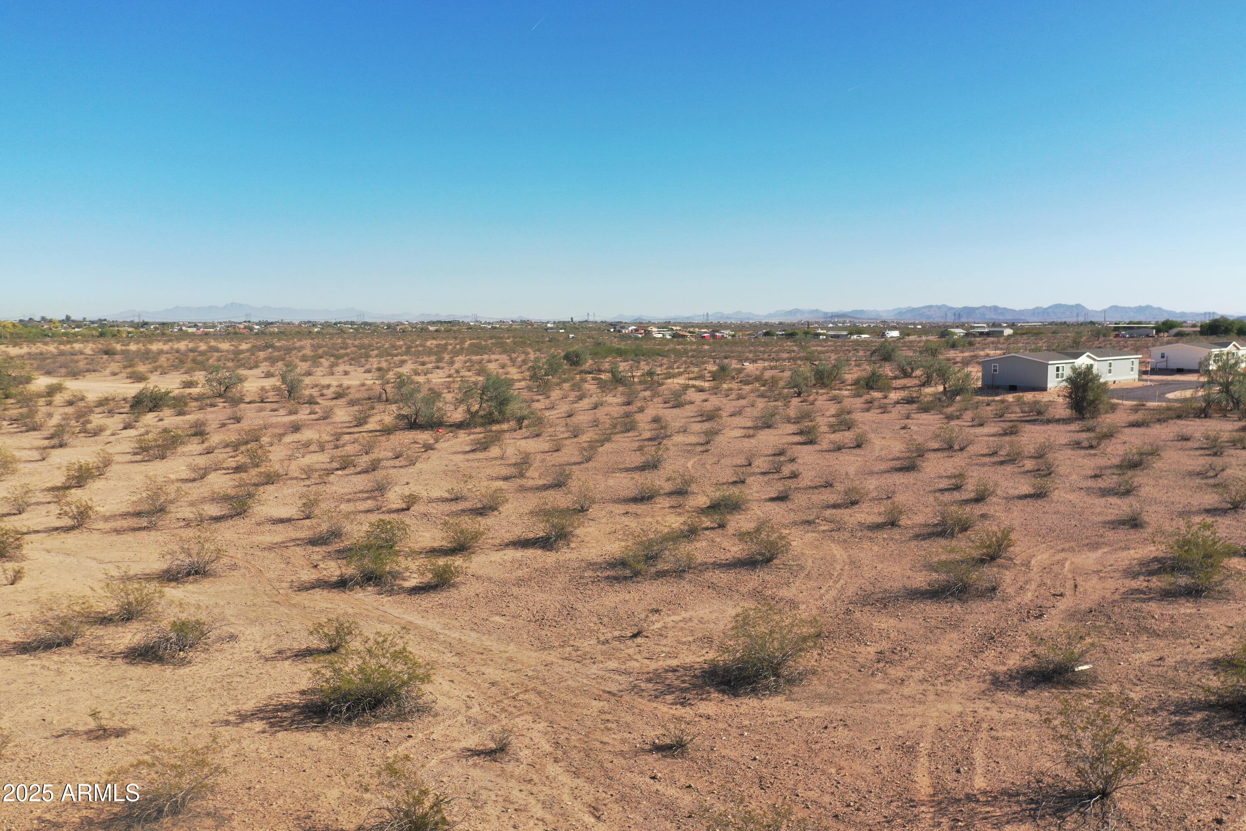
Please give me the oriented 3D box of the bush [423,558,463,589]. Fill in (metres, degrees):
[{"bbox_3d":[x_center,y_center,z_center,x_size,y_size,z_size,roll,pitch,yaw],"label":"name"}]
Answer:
[{"bbox_3d":[-5.446,4.749,29.267,1.147,0.754,1.032,-1,6,-11],"label":"bush"}]

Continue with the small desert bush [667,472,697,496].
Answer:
[{"bbox_3d":[2.716,3.124,44.272,1.311,1.017,1.180,0,6,4],"label":"small desert bush"}]

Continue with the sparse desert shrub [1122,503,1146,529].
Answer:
[{"bbox_3d":[19.117,3.696,36.144,0.756,0.829,0.718,3,6,28],"label":"sparse desert shrub"}]

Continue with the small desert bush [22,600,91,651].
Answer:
[{"bbox_3d":[-13.515,5.015,23.153,1.456,1.079,1.339,0,6,0],"label":"small desert bush"}]

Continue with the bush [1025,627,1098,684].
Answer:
[{"bbox_3d":[9.903,5.360,21.808,1.564,1.014,1.408,3,6,25],"label":"bush"}]

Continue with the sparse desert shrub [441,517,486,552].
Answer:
[{"bbox_3d":[-5.430,4.037,32.986,1.474,1.099,1.356,0,6,0],"label":"sparse desert shrub"}]

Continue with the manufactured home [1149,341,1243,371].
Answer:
[{"bbox_3d":[87.741,-8.925,144.692,24.139,4.053,8.401,-5,8,-41],"label":"manufactured home"}]

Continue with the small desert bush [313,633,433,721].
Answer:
[{"bbox_3d":[-4.976,5.169,19.286,2.352,1.531,2.164,0,6,0],"label":"small desert bush"}]

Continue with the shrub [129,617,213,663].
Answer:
[{"bbox_3d":[-10.883,5.318,23.284,1.914,0.807,1.723,-3,6,-26],"label":"shrub"}]

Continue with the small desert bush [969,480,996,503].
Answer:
[{"bbox_3d":[15.426,3.260,41.635,1.070,0.951,0.985,0,6,0],"label":"small desert bush"}]

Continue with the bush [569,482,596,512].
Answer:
[{"bbox_3d":[-1.633,3.237,39.111,1.079,1.167,1.025,0,6,-2],"label":"bush"}]

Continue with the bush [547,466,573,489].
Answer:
[{"bbox_3d":[-3.025,2.942,46.275,1.194,0.983,1.074,0,6,-4],"label":"bush"}]

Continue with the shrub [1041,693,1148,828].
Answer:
[{"bbox_3d":[7.546,5.295,15.395,1.505,1.673,1.430,3,6,27],"label":"shrub"}]

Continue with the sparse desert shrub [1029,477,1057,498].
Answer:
[{"bbox_3d":[18.518,3.200,42.790,1.159,0.844,1.066,0,6,0],"label":"sparse desert shrub"}]

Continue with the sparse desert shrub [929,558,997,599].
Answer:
[{"bbox_3d":[9.665,4.601,27.645,1.798,1.024,1.654,0,6,0],"label":"sparse desert shrub"}]

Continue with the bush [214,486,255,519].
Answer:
[{"bbox_3d":[-15.570,3.505,38.894,1.630,1.037,1.304,0,6,0],"label":"bush"}]

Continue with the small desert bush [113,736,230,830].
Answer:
[{"bbox_3d":[-7.087,5.758,15.113,1.693,1.192,1.355,0,6,0],"label":"small desert bush"}]

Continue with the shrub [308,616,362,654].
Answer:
[{"bbox_3d":[-6.673,5.067,22.444,1.146,0.760,1.088,-2,6,-17],"label":"shrub"}]

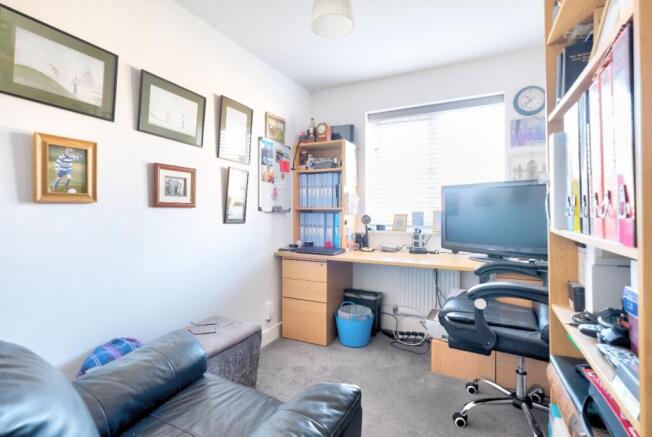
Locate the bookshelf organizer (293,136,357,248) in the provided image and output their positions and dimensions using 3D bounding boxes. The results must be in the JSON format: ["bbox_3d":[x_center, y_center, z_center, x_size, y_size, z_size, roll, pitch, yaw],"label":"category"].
[{"bbox_3d":[0.002,-0.216,2.826,0.535,0.975,0.330,1,2,26],"label":"bookshelf organizer"}]

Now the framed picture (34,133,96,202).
[{"bbox_3d":[-1.098,-0.202,1.233,0.035,0.270,0.207,5,4,27],"label":"framed picture"}]

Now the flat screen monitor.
[{"bbox_3d":[1.260,0.026,2.160,0.750,0.570,0.210,1,2,36],"label":"flat screen monitor"}]

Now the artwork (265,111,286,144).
[{"bbox_3d":[-0.442,-0.768,2.509,0.025,0.218,0.284,3,4,27],"label":"artwork"}]

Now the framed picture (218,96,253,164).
[{"bbox_3d":[-0.647,-0.614,2.078,0.025,0.406,0.306,7,4,27],"label":"framed picture"}]

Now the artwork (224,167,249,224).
[{"bbox_3d":[-0.648,-0.158,2.099,0.025,0.388,0.197,5,3,27],"label":"artwork"}]

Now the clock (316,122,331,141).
[{"bbox_3d":[-0.021,-0.796,2.754,0.108,0.185,0.080,1,2,26],"label":"clock"}]

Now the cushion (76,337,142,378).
[{"bbox_3d":[-0.884,0.621,1.254,0.340,0.130,0.350,17,10,25],"label":"cushion"}]

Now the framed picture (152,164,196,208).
[{"bbox_3d":[-0.871,-0.181,1.688,0.030,0.237,0.251,2,3,27],"label":"framed picture"}]

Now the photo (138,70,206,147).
[{"bbox_3d":[-0.866,-0.604,1.660,0.025,0.309,0.396,6,4,27],"label":"photo"}]

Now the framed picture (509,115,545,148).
[{"bbox_3d":[1.591,-0.661,2.230,0.280,0.205,0.020,1,2,26],"label":"framed picture"}]

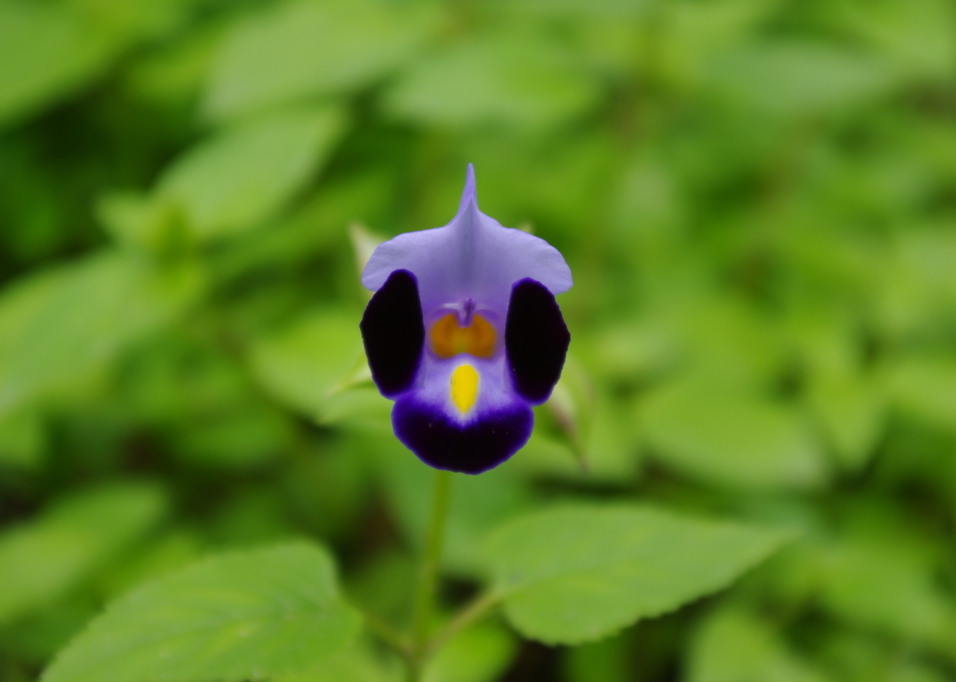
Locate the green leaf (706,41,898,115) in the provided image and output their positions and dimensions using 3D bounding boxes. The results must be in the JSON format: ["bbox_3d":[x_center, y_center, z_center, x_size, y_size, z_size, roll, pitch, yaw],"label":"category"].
[{"bbox_3d":[0.081,-0.066,0.530,0.047,0.011,0.030,4,35,5],"label":"green leaf"}]

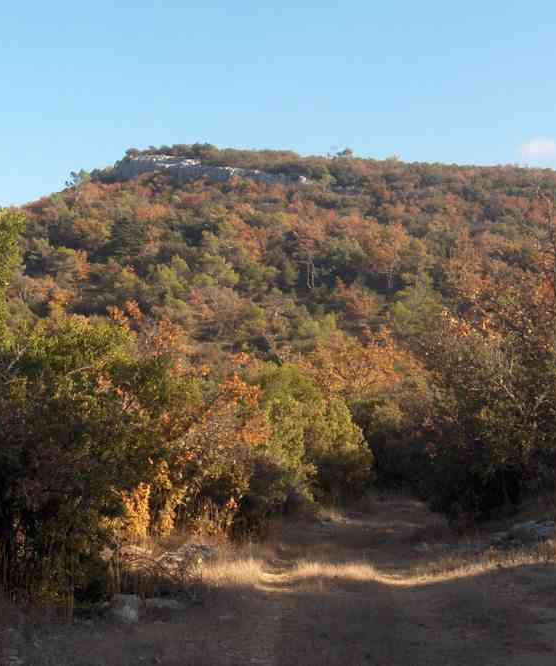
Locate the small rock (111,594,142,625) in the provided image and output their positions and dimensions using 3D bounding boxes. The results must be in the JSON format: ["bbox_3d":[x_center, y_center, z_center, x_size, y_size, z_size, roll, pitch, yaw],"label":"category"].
[{"bbox_3d":[-1.374,2.508,12.800,0.290,0.250,0.250,0,-3,0],"label":"small rock"}]

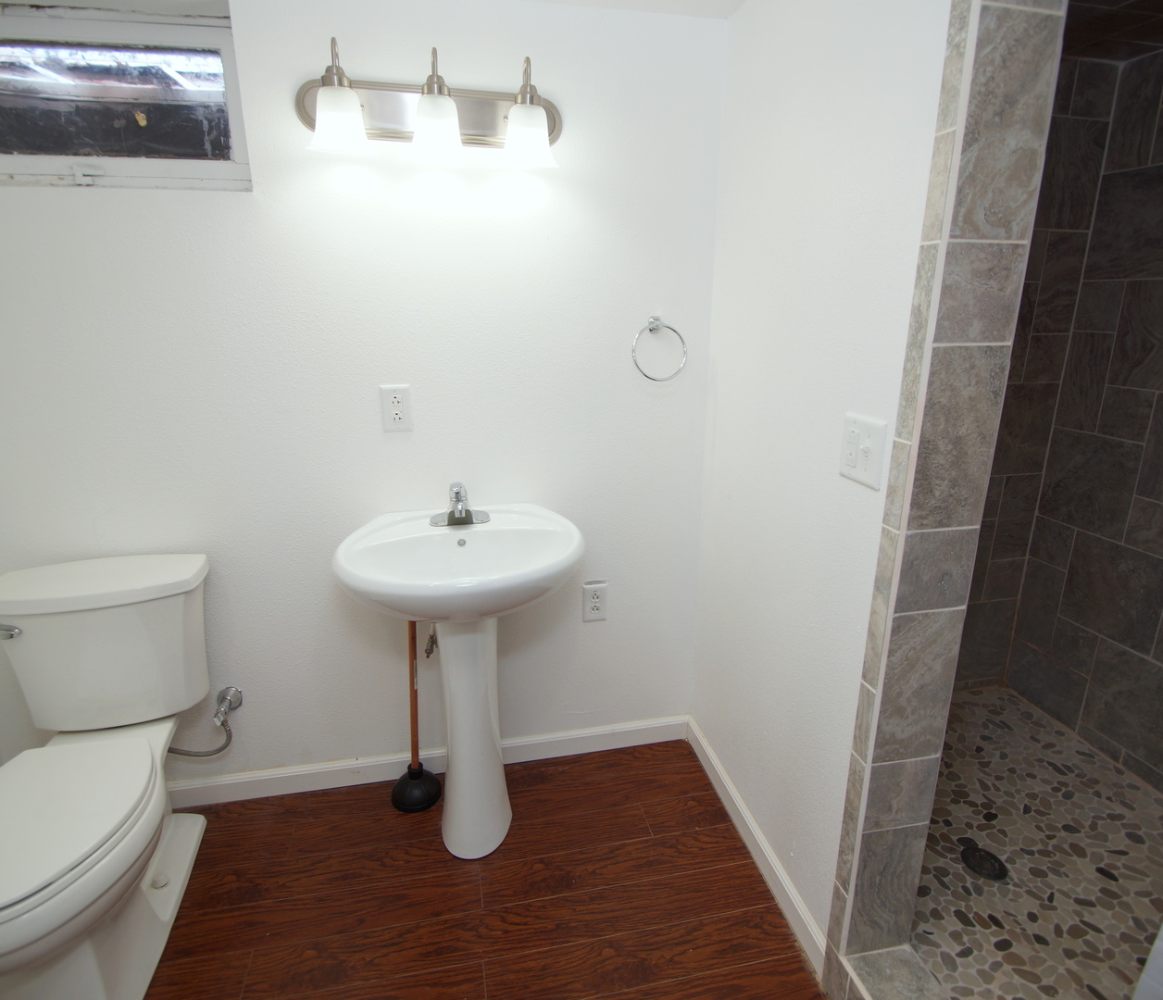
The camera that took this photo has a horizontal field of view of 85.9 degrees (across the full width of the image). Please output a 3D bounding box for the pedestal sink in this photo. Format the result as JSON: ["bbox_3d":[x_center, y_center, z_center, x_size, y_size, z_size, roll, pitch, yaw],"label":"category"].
[{"bbox_3d":[-0.287,0.485,1.601,0.560,0.834,0.480,-3,16,-11],"label":"pedestal sink"}]

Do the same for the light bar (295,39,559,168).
[{"bbox_3d":[-0.328,-0.870,1.382,0.605,0.231,0.180,-3,16,-11],"label":"light bar"}]

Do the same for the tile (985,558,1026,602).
[{"bbox_3d":[1.504,0.277,2.212,0.148,0.148,0.012,-3,15,-11],"label":"tile"}]

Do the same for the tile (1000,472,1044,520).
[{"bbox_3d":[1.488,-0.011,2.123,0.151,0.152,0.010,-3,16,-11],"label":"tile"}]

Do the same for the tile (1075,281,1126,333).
[{"bbox_3d":[1.577,-0.584,1.903,0.010,0.148,0.148,-3,16,-10],"label":"tile"}]

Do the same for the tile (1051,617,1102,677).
[{"bbox_3d":[1.611,0.479,2.045,0.010,0.148,0.148,-3,16,-10],"label":"tile"}]

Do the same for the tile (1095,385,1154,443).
[{"bbox_3d":[1.617,-0.253,1.853,0.012,0.148,0.148,-2,15,-8],"label":"tile"}]

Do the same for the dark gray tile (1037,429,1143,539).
[{"bbox_3d":[1.595,-0.054,1.968,0.010,0.299,0.297,-3,16,-11],"label":"dark gray tile"}]

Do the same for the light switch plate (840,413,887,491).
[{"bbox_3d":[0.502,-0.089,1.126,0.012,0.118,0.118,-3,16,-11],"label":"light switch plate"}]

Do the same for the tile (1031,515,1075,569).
[{"bbox_3d":[1.583,0.147,2.107,0.010,0.148,0.148,-3,16,-10],"label":"tile"}]

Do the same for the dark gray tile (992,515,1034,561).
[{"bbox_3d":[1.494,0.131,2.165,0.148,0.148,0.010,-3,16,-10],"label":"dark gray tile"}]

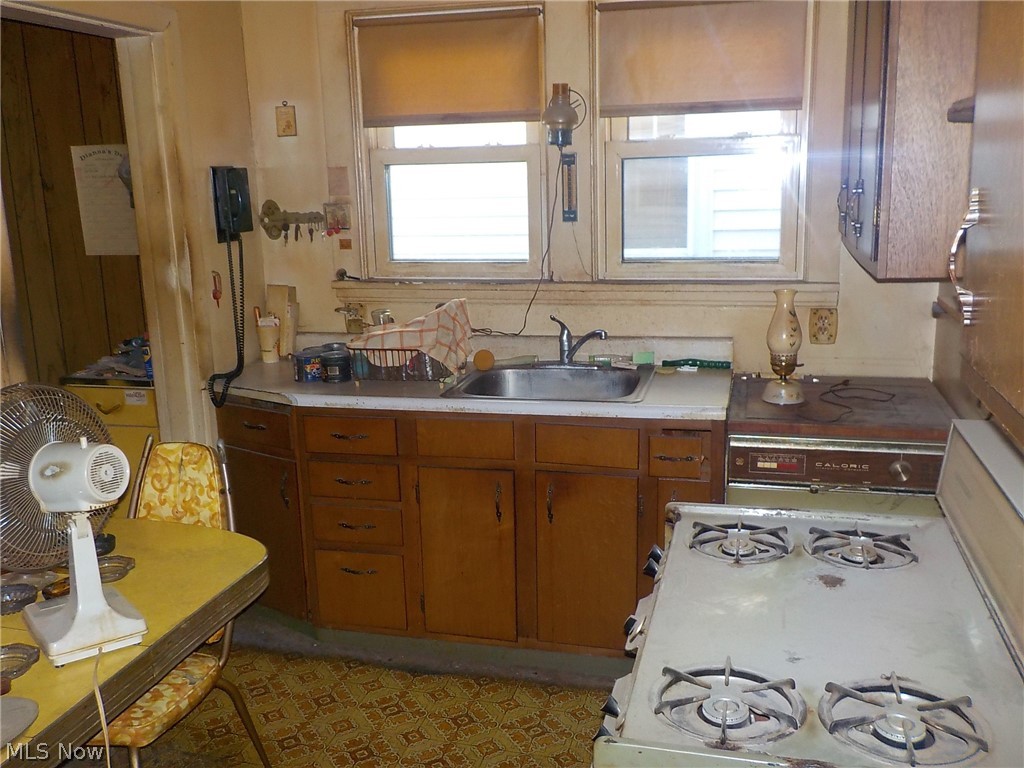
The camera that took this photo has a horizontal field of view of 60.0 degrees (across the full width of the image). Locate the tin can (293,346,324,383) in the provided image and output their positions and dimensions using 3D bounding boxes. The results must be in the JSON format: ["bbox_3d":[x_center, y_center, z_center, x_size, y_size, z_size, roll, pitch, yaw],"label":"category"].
[{"bbox_3d":[-0.731,-0.071,3.191,0.106,0.100,0.106,2,13,16],"label":"tin can"}]

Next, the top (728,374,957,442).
[{"bbox_3d":[0.995,0.069,2.725,0.620,0.037,0.640,2,13,16],"label":"top"}]

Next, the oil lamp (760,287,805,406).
[{"bbox_3d":[0.838,-0.121,2.748,0.130,0.338,0.130,2,13,16],"label":"oil lamp"}]

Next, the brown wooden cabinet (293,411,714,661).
[{"bbox_3d":[0.033,0.425,3.129,1.410,0.810,0.560,2,13,16],"label":"brown wooden cabinet"}]

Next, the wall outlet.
[{"bbox_3d":[1.055,-0.193,3.005,0.098,0.118,0.012,2,13,16],"label":"wall outlet"}]

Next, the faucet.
[{"bbox_3d":[0.236,-0.149,3.144,0.060,0.185,0.240,-13,17,-41],"label":"faucet"}]

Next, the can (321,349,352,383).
[{"bbox_3d":[-0.623,-0.065,3.151,0.106,0.100,0.106,2,13,16],"label":"can"}]

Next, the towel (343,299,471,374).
[{"bbox_3d":[-0.348,-0.171,3.079,0.390,0.240,0.260,2,13,16],"label":"towel"}]

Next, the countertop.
[{"bbox_3d":[-0.158,0.004,3.091,1.780,0.040,0.590,2,13,16],"label":"countertop"}]

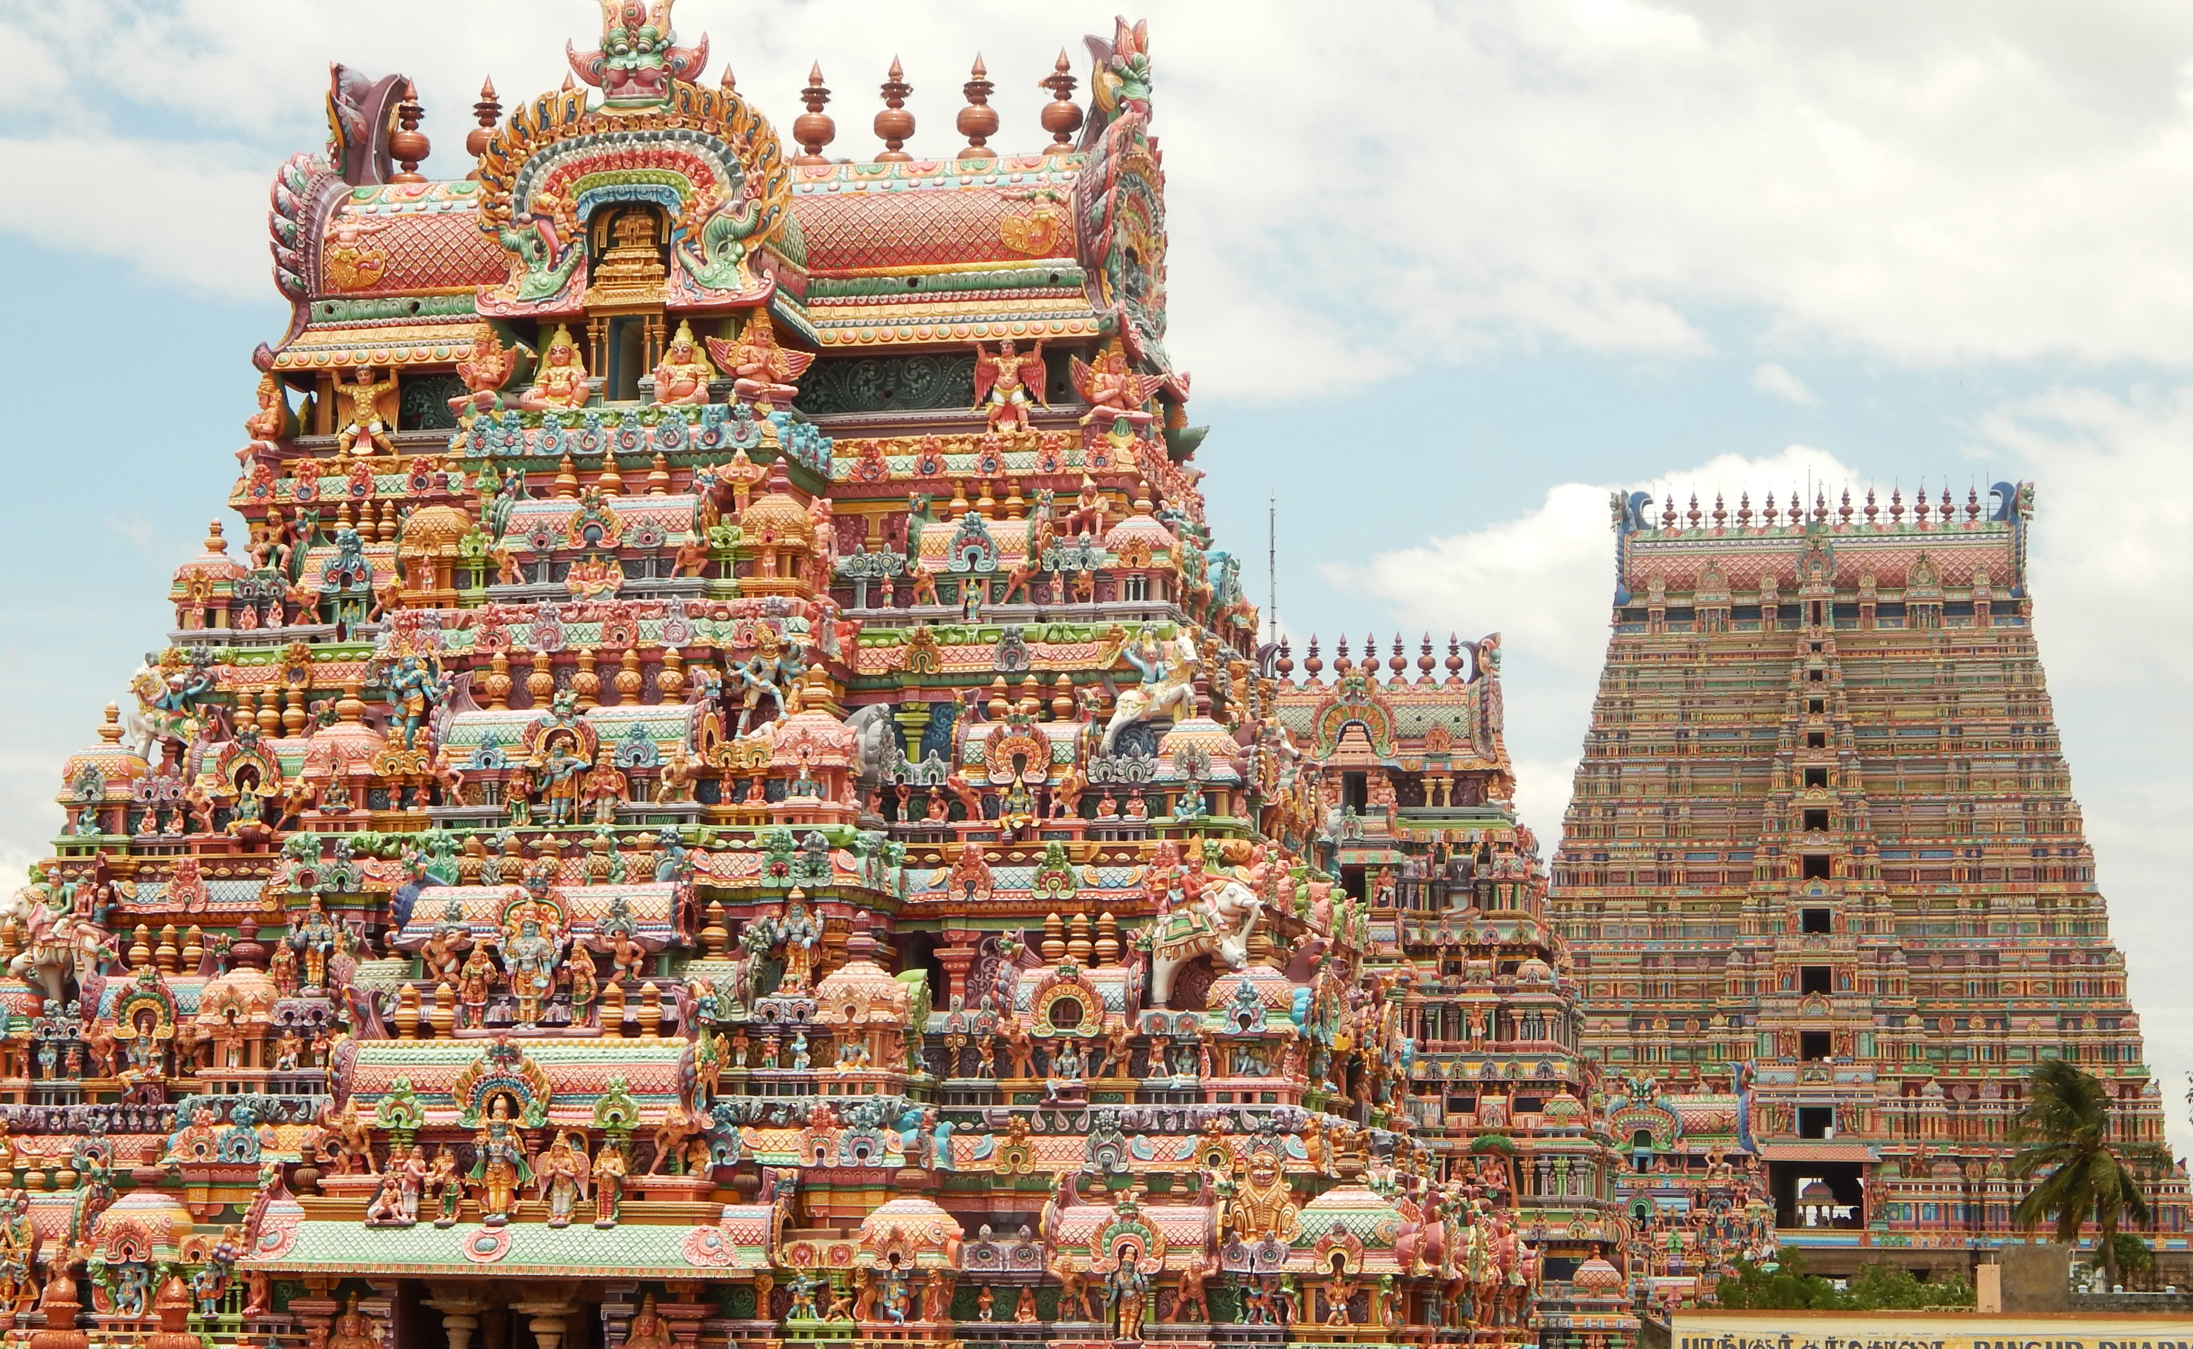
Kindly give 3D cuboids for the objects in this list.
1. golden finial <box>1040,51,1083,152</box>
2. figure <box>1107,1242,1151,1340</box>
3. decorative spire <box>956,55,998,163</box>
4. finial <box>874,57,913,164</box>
[{"bbox_3d":[-0.551,-9.034,68.528,0.699,1.608,0.699,1,-8,0],"label":"golden finial"},{"bbox_3d":[0.393,7.625,54.040,0.469,1.186,0.380,-1,-9,13],"label":"figure"},{"bbox_3d":[-1.727,-8.200,63.396,0.596,1.654,0.596,1,-8,0],"label":"decorative spire"},{"bbox_3d":[-2.958,-8.225,63.685,0.599,1.635,0.599,1,-8,0],"label":"finial"}]

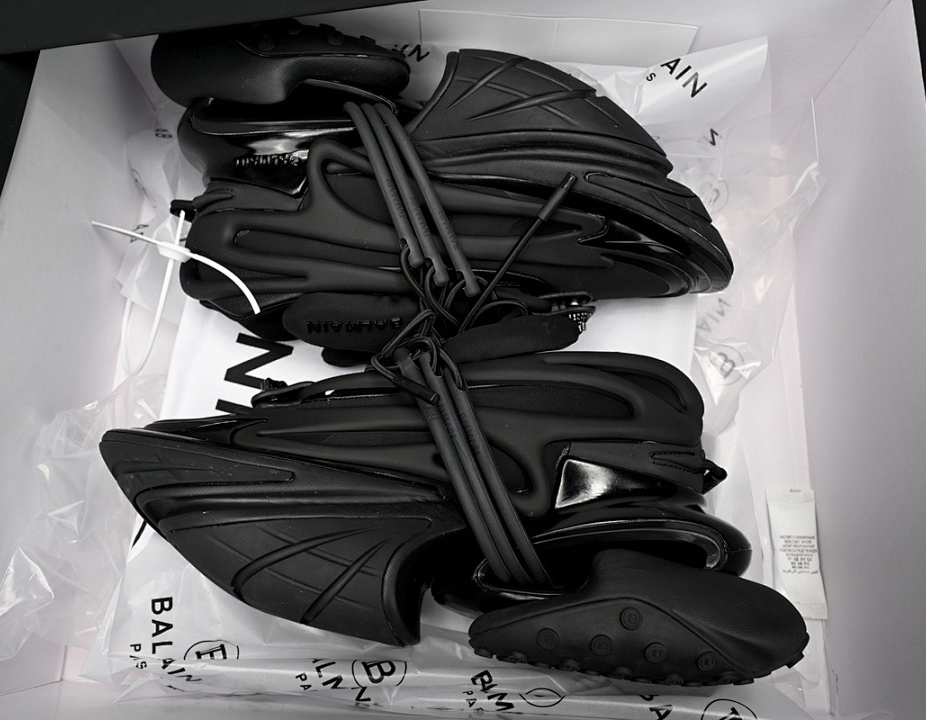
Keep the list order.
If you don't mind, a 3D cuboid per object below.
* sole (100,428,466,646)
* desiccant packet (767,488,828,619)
[{"bbox_3d":[-0.086,0.079,0.360,0.180,0.108,0.070,11,73,2],"label":"sole"},{"bbox_3d":[0.177,0.102,0.414,0.026,0.006,0.067,1,73,-1],"label":"desiccant packet"}]

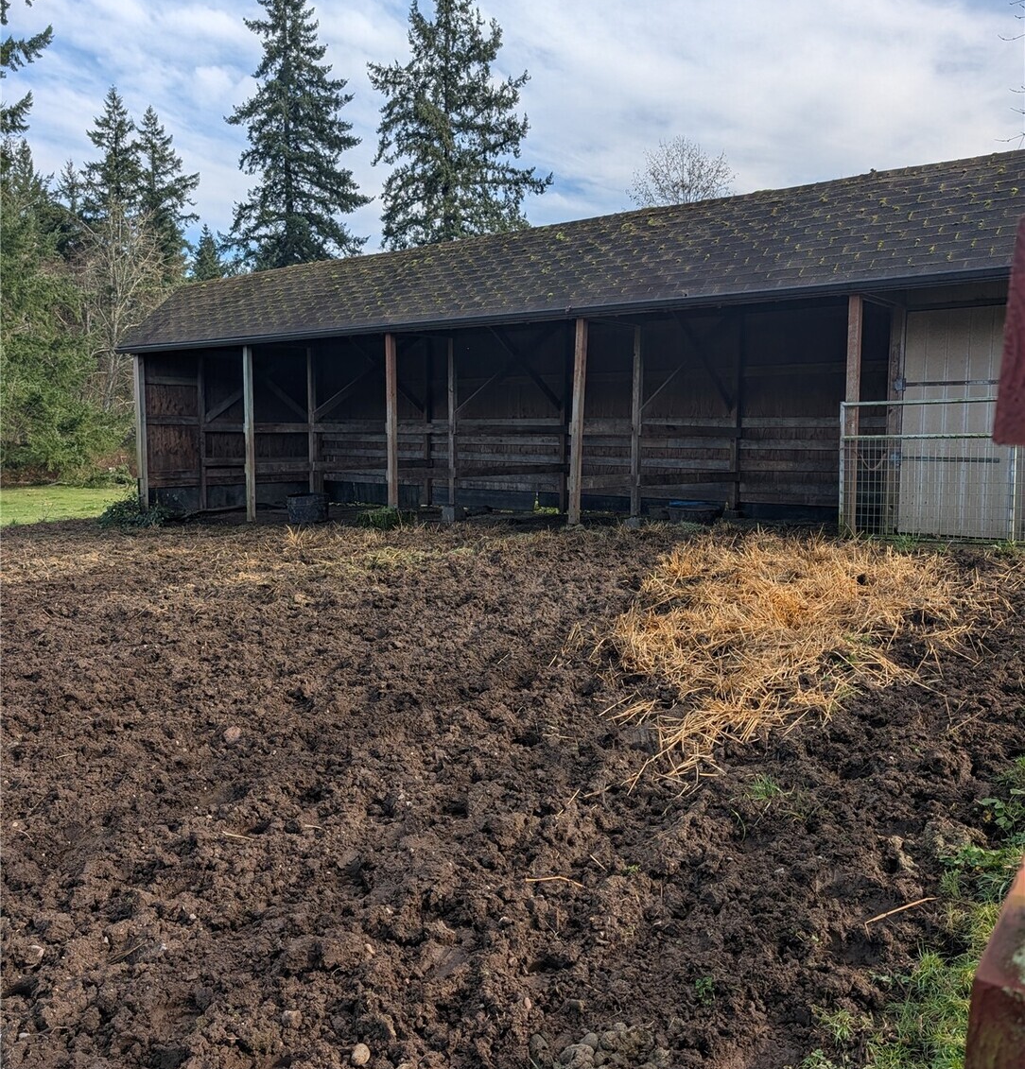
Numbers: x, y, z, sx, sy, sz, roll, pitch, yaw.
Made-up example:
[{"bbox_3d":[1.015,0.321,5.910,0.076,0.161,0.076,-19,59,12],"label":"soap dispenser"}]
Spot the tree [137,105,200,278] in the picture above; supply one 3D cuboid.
[{"bbox_3d":[-19.240,-12.961,50.965,5.000,19.670,5.000,-2,6,-20],"label":"tree"}]

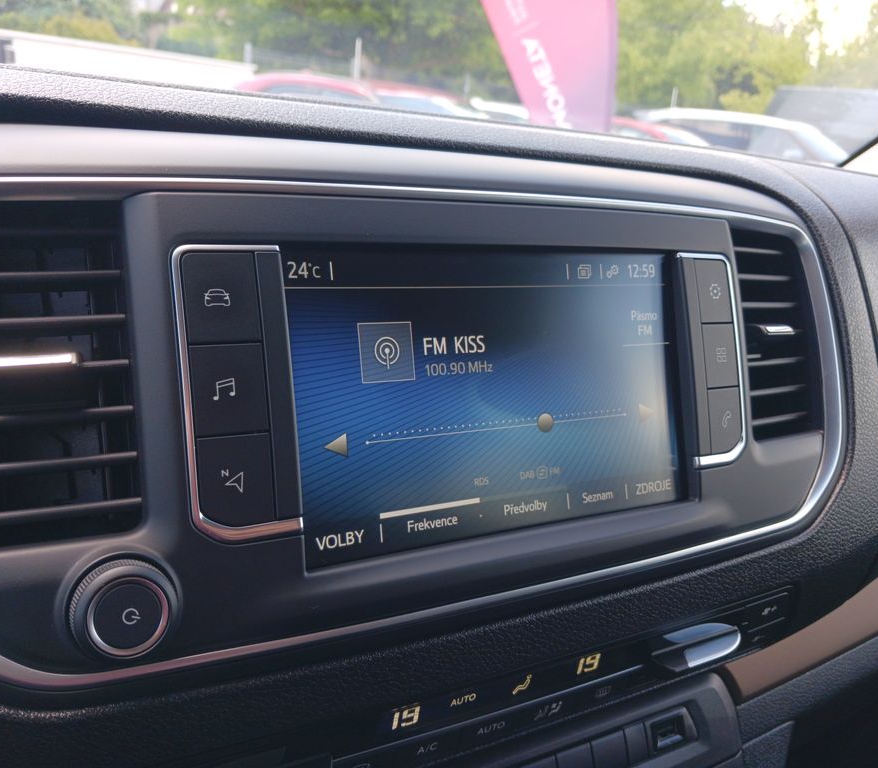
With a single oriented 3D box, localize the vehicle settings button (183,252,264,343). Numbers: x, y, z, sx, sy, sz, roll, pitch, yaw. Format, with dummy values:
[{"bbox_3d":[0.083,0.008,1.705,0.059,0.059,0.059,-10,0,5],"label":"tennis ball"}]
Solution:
[{"bbox_3d":[-0.059,-0.023,0.215,0.020,0.024,0.005,-4,-1,-29],"label":"vehicle settings button"}]

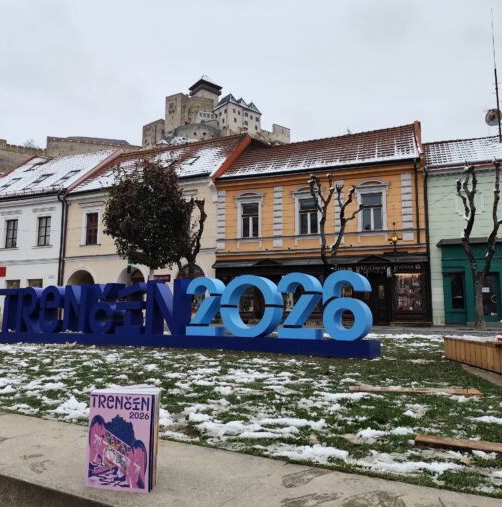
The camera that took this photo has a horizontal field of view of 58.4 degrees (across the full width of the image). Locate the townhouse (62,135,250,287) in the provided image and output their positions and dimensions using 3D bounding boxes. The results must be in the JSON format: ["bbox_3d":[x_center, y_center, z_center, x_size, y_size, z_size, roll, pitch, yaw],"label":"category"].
[{"bbox_3d":[-5.222,-1.684,32.312,11.640,12.804,10.670,-3,-9,24],"label":"townhouse"}]

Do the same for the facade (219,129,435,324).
[{"bbox_3d":[4.876,-2.171,28.277,11.107,12.804,10.670,-2,-8,19],"label":"facade"}]

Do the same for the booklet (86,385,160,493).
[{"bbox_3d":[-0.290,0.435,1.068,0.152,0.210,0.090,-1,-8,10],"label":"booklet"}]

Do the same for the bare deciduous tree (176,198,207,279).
[{"bbox_3d":[-2.908,0.311,21.307,1.762,5.994,1.585,-2,-8,19],"label":"bare deciduous tree"}]

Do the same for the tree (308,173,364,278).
[{"bbox_3d":[3.480,-0.229,18.435,2.309,6.407,2.078,-2,-8,19],"label":"tree"}]

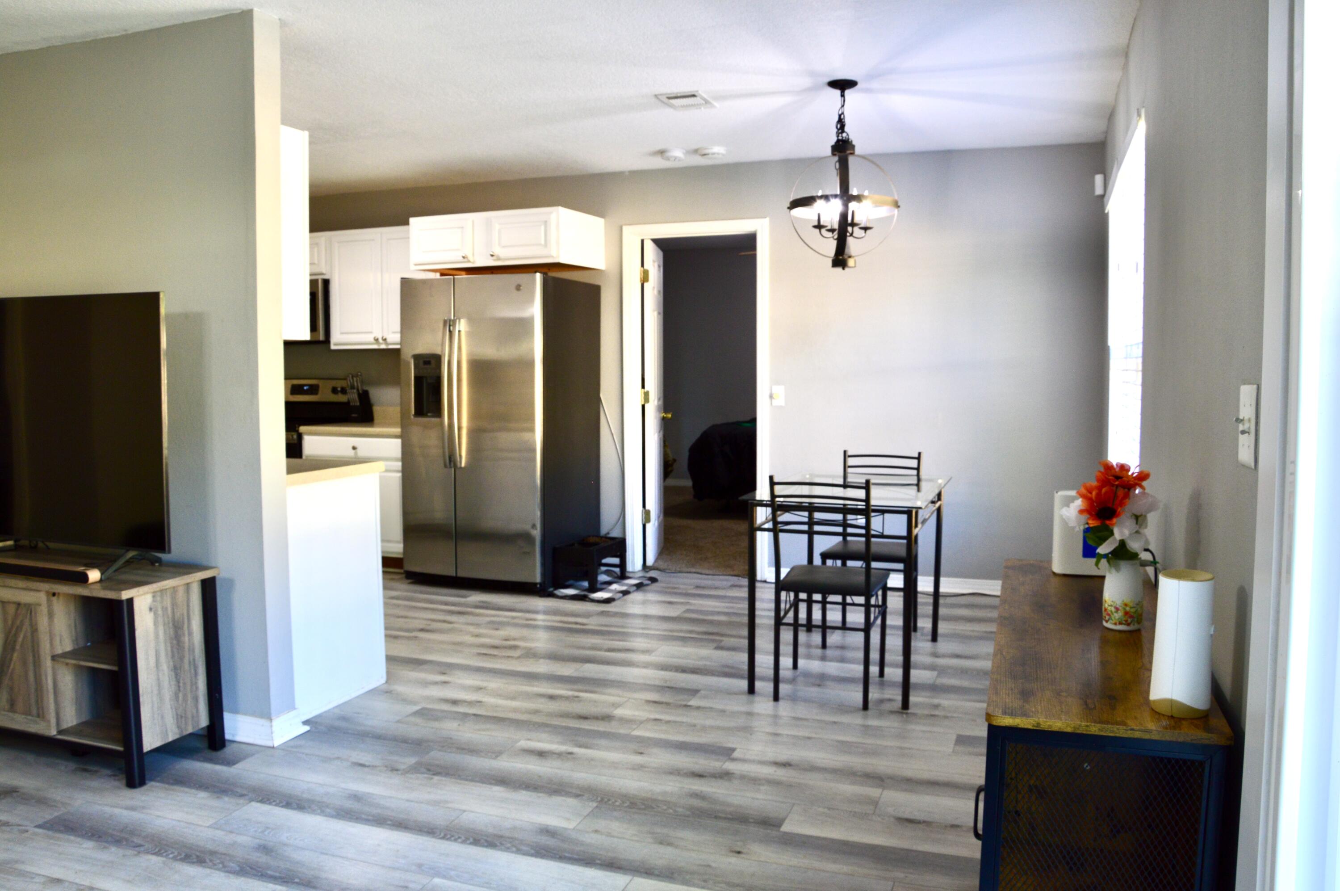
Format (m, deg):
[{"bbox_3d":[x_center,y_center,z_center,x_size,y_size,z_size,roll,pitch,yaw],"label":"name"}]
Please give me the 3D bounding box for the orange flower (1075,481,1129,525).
[{"bbox_3d":[0.828,0.111,1.920,0.104,0.090,0.070,1,4,23],"label":"orange flower"}]

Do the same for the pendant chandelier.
[{"bbox_3d":[0.717,-1.120,4.184,0.455,0.759,0.455,1,4,20],"label":"pendant chandelier"}]

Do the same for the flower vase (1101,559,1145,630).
[{"bbox_3d":[0.881,0.287,1.956,0.081,0.129,0.081,1,4,20],"label":"flower vase"}]

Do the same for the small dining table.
[{"bbox_3d":[0.756,0.539,4.113,0.662,0.742,1.125,1,4,20],"label":"small dining table"}]

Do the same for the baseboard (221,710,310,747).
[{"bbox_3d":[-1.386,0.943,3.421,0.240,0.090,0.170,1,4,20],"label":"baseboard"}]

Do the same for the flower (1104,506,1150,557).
[{"bbox_3d":[0.869,0.163,1.910,0.088,0.095,0.080,1,4,25],"label":"flower"}]

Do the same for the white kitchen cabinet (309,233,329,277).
[{"bbox_3d":[-2.485,-1.241,6.700,0.763,0.297,0.330,1,4,20],"label":"white kitchen cabinet"}]

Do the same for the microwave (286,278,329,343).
[{"bbox_3d":[-2.499,-0.883,6.691,0.760,0.410,0.400,1,4,20],"label":"microwave"}]

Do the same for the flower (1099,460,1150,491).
[{"bbox_3d":[0.885,0.058,1.955,0.100,0.060,0.090,1,4,24],"label":"flower"}]

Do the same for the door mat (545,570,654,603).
[{"bbox_3d":[-0.387,0.829,5.912,0.450,0.015,0.720,1,4,24],"label":"door mat"}]

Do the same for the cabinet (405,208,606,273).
[{"bbox_3d":[-0.960,-1.197,5.992,0.965,0.308,0.620,1,4,20],"label":"cabinet"}]

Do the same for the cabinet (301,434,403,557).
[{"bbox_3d":[-1.875,0.341,6.621,0.820,0.830,0.620,1,4,20],"label":"cabinet"}]

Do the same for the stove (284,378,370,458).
[{"bbox_3d":[-2.637,0.177,6.859,0.760,1.200,0.680,1,4,20],"label":"stove"}]

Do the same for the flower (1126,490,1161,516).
[{"bbox_3d":[0.926,0.111,1.965,0.070,0.055,0.065,2,4,25],"label":"flower"}]

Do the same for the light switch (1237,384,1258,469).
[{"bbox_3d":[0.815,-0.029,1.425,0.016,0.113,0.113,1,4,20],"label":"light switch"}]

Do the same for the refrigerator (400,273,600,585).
[{"bbox_3d":[-0.996,-0.087,5.945,0.890,1.748,0.840,1,4,20],"label":"refrigerator"}]

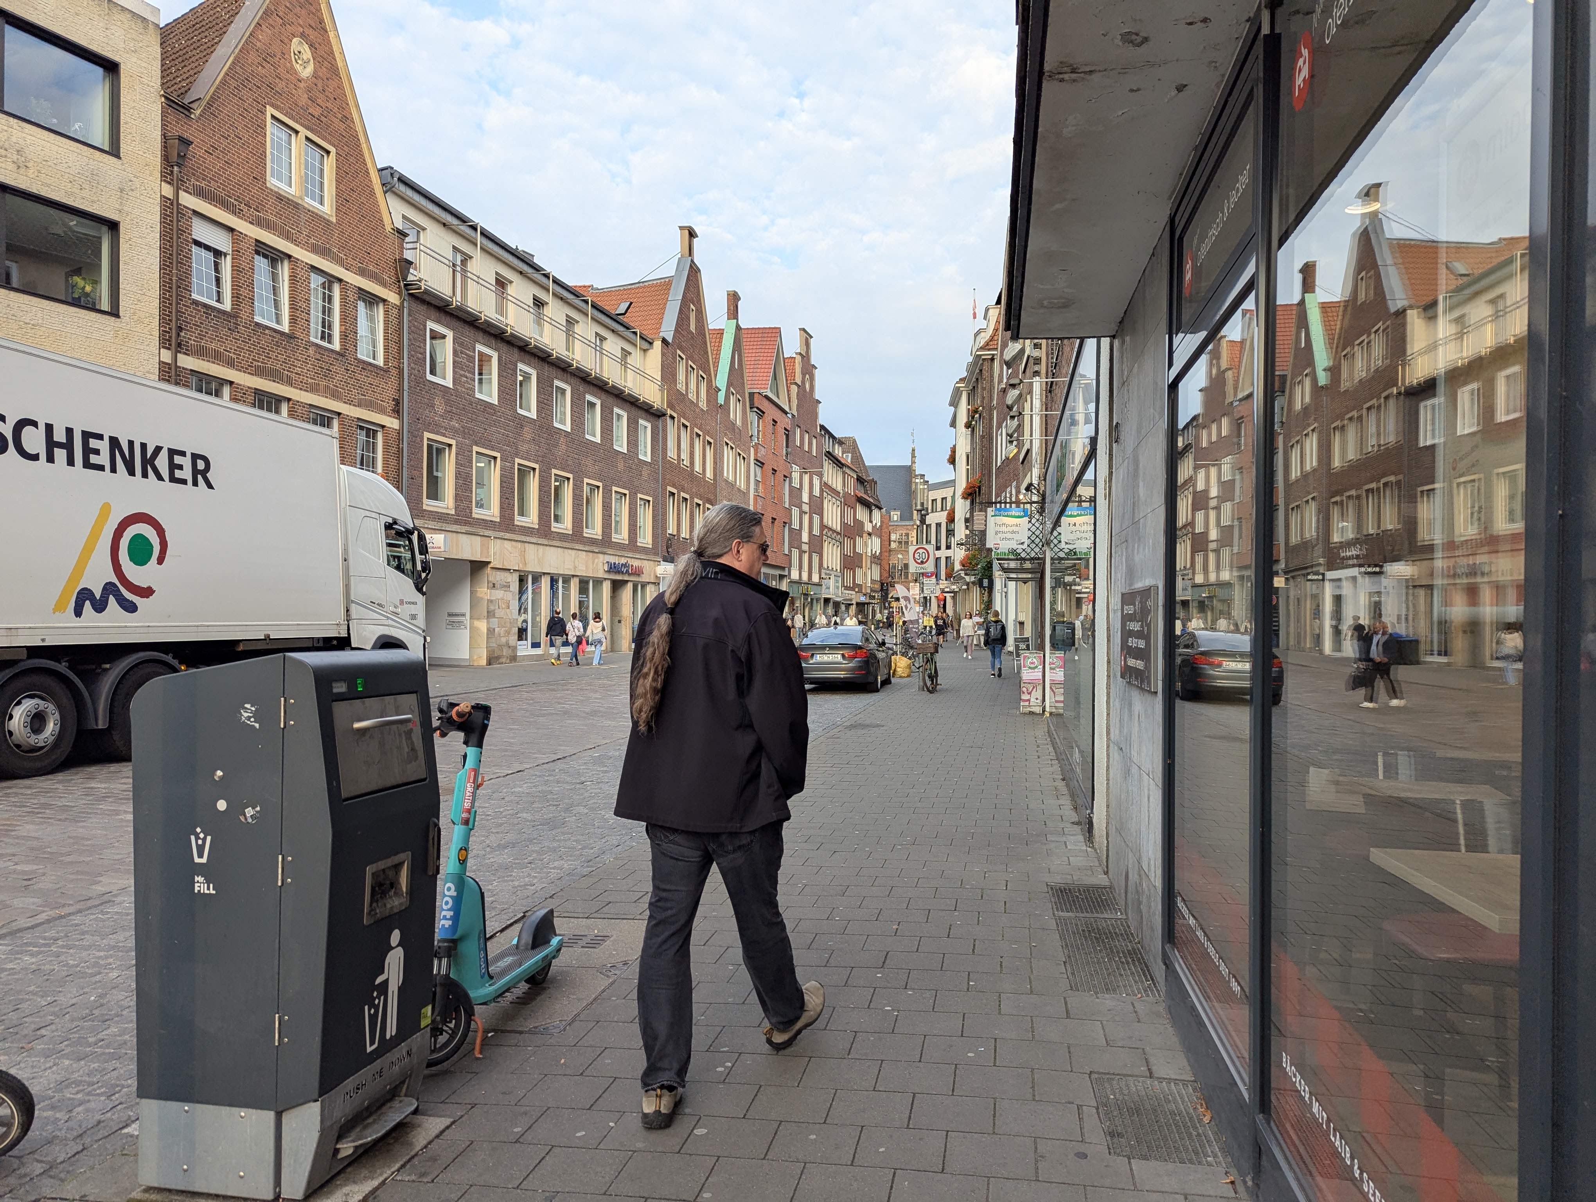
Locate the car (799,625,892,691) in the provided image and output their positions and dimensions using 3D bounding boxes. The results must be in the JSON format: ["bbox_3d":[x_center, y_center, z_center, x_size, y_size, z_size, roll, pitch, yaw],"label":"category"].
[{"bbox_3d":[0.966,1.194,24.192,1.830,1.390,4.640,0,-1,9],"label":"car"}]

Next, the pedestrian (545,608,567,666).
[{"bbox_3d":[-7.288,1.104,33.337,0.520,1.700,0.450,0,-1,11],"label":"pedestrian"}]

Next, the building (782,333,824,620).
[{"bbox_3d":[-5.099,-8.361,80.388,12.000,21.709,9.845,0,-1,15],"label":"building"}]

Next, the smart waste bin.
[{"bbox_3d":[-1.405,0.831,3.179,0.490,1.380,0.670,0,-1,12],"label":"smart waste bin"}]

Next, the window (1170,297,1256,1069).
[{"bbox_3d":[1.421,0.267,3.842,0.080,2.260,1.378,0,-1,10],"label":"window"}]

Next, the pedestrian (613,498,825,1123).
[{"bbox_3d":[-0.239,0.633,3.572,0.600,1.860,0.740,0,-1,24],"label":"pedestrian"}]

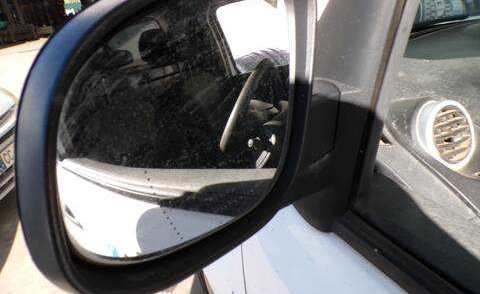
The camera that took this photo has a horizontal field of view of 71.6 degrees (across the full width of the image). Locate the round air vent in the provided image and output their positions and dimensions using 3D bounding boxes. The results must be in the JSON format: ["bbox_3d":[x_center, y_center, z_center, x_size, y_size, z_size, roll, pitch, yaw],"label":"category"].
[{"bbox_3d":[0.266,-0.015,0.433,0.090,0.090,0.025,-13,-1,-24],"label":"round air vent"}]

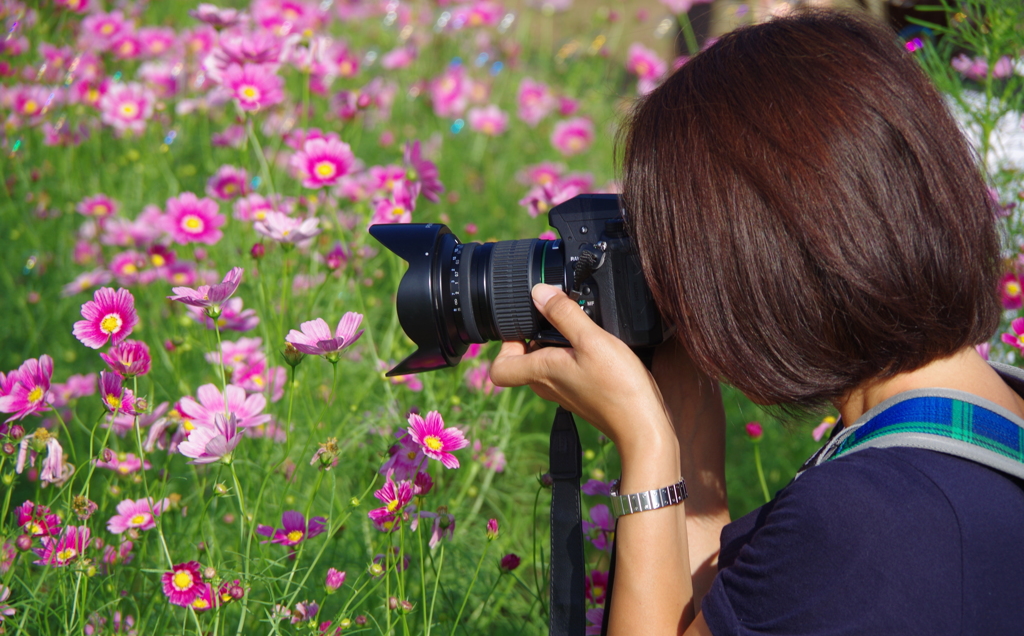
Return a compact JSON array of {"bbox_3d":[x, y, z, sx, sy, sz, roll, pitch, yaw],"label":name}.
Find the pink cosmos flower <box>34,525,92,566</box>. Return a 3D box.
[{"bbox_3d":[-0.291,0.148,3.720,0.038,0.018,0.036,0,35,0],"label":"pink cosmos flower"}]

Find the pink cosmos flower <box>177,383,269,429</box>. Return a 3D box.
[{"bbox_3d":[-0.194,0.061,3.880,0.062,0.022,0.058,0,29,0],"label":"pink cosmos flower"}]

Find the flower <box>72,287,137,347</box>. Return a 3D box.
[{"bbox_3d":[-0.292,0.000,4.120,0.047,0.045,0.016,1,-14,6],"label":"flower"}]

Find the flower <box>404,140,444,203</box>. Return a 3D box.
[{"bbox_3d":[-0.064,-0.108,4.220,0.017,0.047,0.044,-7,13,-34],"label":"flower"}]

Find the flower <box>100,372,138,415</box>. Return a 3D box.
[{"bbox_3d":[-0.257,0.050,3.760,0.027,0.026,0.025,1,28,-30],"label":"flower"}]

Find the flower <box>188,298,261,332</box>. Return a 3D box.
[{"bbox_3d":[-0.218,-0.003,4.350,0.055,0.018,0.052,-3,34,-14],"label":"flower"}]

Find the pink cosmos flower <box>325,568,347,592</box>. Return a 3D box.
[{"bbox_3d":[-0.123,0.182,4.000,0.014,0.018,0.014,12,9,0],"label":"pink cosmos flower"}]

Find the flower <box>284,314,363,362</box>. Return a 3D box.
[{"bbox_3d":[-0.134,0.015,4.100,0.056,0.027,0.053,-15,9,0],"label":"flower"}]

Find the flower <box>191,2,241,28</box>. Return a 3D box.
[{"bbox_3d":[-0.309,-0.317,6.000,0.050,0.019,0.050,0,10,0],"label":"flower"}]

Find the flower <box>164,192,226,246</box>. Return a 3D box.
[{"bbox_3d":[-0.257,-0.081,4.650,0.050,0.047,0.018,0,-22,-3],"label":"flower"}]

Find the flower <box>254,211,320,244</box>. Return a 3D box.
[{"bbox_3d":[-0.196,-0.079,5.000,0.055,0.019,0.053,0,10,0],"label":"flower"}]

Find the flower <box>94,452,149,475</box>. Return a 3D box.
[{"bbox_3d":[-0.274,0.103,4.020,0.040,0.016,0.038,0,22,0],"label":"flower"}]

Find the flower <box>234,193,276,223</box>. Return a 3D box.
[{"bbox_3d":[-0.219,-0.094,4.900,0.040,0.018,0.038,0,49,0],"label":"flower"}]

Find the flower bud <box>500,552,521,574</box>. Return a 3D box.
[{"bbox_3d":[-0.001,0.182,4.250,0.013,0.015,0.013,25,7,0],"label":"flower bud"}]

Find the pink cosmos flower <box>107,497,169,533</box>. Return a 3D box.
[{"bbox_3d":[-0.274,0.145,4.200,0.046,0.018,0.038,1,43,5],"label":"pink cosmos flower"}]

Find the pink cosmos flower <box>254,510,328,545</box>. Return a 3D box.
[{"bbox_3d":[-0.159,0.151,4.120,0.049,0.018,0.044,0,28,0],"label":"pink cosmos flower"}]

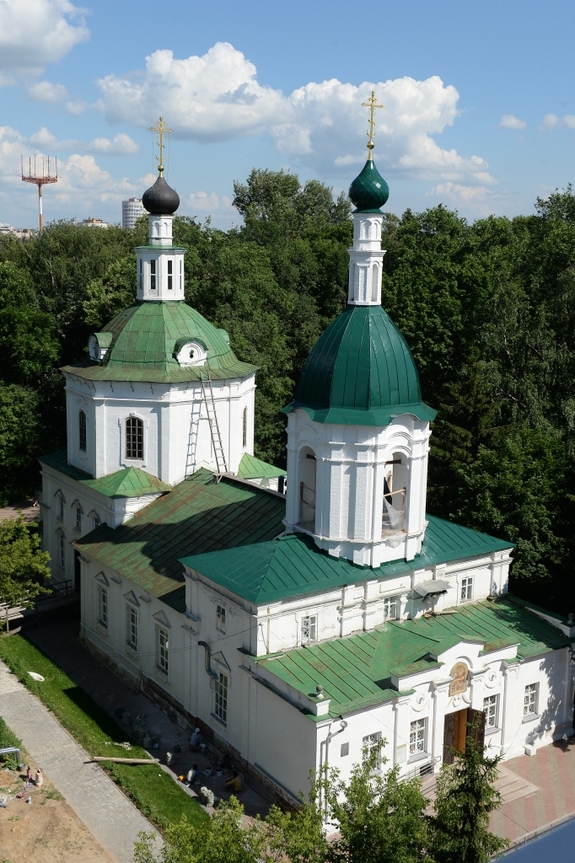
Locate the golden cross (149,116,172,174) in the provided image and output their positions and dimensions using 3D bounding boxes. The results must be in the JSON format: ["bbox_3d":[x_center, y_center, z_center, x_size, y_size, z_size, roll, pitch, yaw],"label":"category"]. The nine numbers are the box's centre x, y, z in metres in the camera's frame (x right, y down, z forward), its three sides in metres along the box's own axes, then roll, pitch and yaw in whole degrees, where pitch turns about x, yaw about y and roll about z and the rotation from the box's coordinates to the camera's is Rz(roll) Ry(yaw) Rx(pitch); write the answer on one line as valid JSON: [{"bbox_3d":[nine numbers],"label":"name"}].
[{"bbox_3d":[-7.621,-17.164,60.636,1.485,3.308,0.400,-6,13,-34],"label":"golden cross"}]

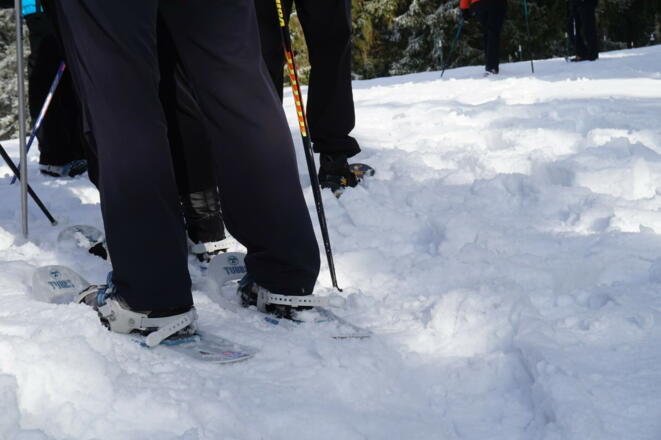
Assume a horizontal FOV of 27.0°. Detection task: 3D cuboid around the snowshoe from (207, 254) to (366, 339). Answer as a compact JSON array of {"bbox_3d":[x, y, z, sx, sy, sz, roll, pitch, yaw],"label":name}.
[{"bbox_3d":[-0.112,0.172,3.375,0.210,0.140,0.600,-6,16,-34],"label":"snowshoe"}]

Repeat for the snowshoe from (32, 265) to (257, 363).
[{"bbox_3d":[-0.429,0.199,3.136,0.600,0.140,0.210,16,15,27],"label":"snowshoe"}]

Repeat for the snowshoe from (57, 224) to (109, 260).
[{"bbox_3d":[-0.584,0.096,3.971,0.210,0.140,0.600,-9,18,-43],"label":"snowshoe"}]

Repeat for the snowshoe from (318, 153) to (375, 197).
[{"bbox_3d":[0.024,-0.160,5.390,0.210,0.140,0.600,4,16,22],"label":"snowshoe"}]

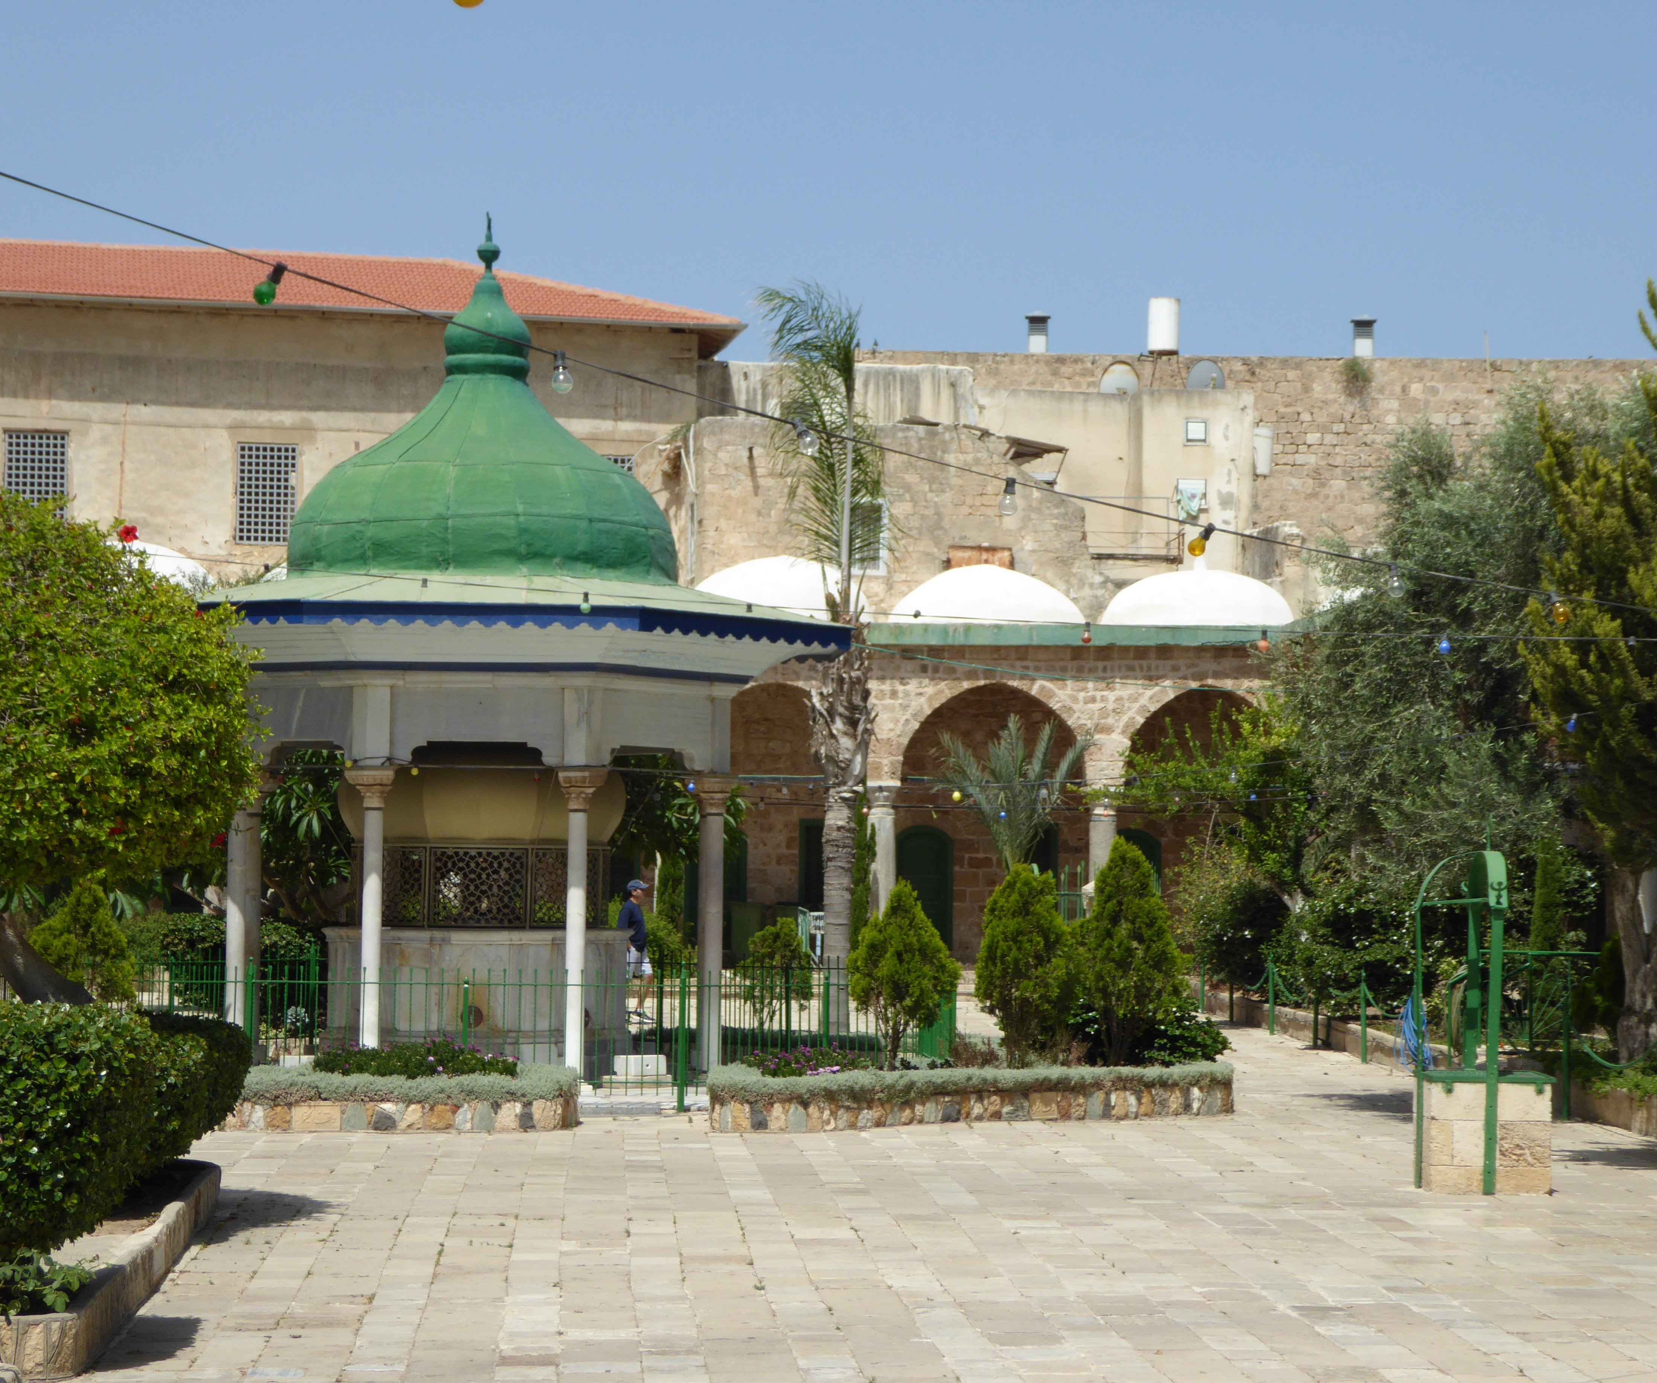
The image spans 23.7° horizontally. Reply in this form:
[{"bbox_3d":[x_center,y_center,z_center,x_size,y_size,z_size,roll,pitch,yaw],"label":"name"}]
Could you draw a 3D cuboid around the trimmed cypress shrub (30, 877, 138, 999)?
[{"bbox_3d":[-5.623,2.083,29.731,0.806,1.372,0.806,1,-3,-4],"label":"trimmed cypress shrub"}]

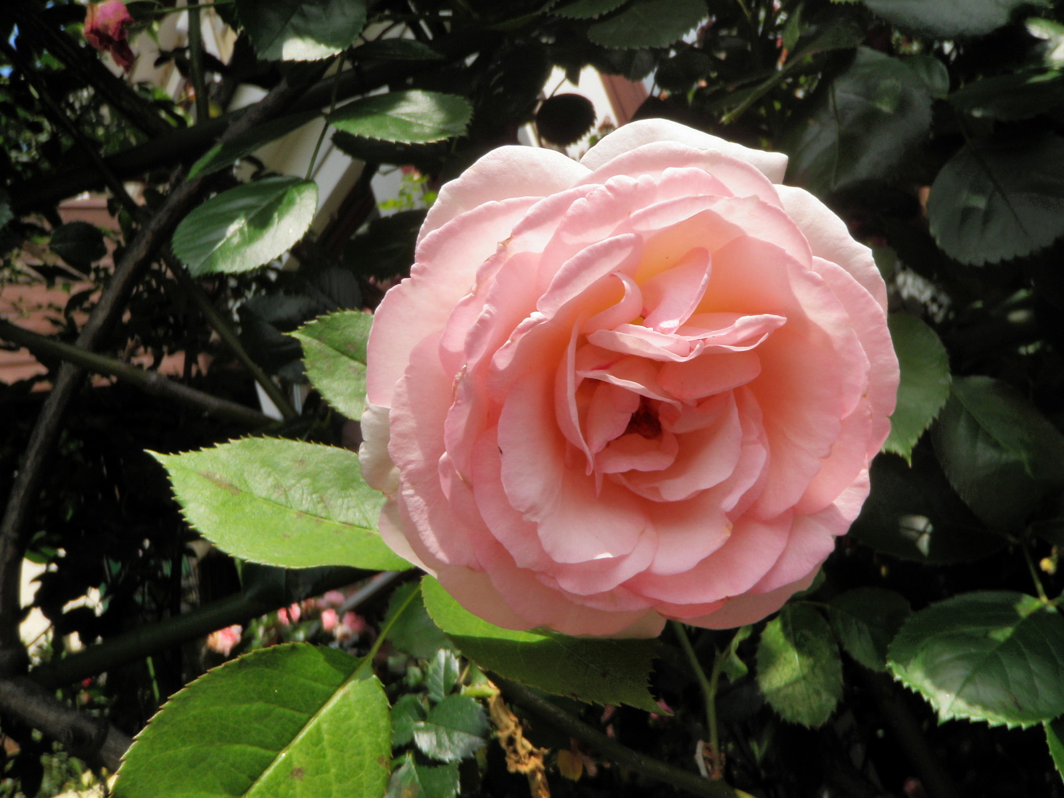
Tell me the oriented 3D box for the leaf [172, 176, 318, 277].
[{"bbox_3d":[-0.092,-0.057,0.360,0.050,0.007,0.034,-40,54,-23],"label":"leaf"}]

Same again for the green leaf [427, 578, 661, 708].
[{"bbox_3d":[0.005,0.060,0.275,0.066,0.042,0.012,29,-40,6],"label":"green leaf"}]

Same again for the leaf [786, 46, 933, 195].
[{"bbox_3d":[0.100,-0.086,0.338,0.041,0.055,0.009,16,-27,-1],"label":"leaf"}]

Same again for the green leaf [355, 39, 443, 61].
[{"bbox_3d":[-0.047,-0.123,0.393,0.034,0.006,0.022,-3,29,-27],"label":"green leaf"}]

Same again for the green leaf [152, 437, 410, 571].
[{"bbox_3d":[-0.060,0.026,0.270,0.070,0.040,0.013,20,-39,1],"label":"green leaf"}]

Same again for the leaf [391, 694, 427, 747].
[{"bbox_3d":[-0.045,0.116,0.400,0.021,0.017,0.005,-31,-29,-12],"label":"leaf"}]

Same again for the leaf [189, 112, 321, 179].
[{"bbox_3d":[-0.092,-0.084,0.367,0.049,0.007,0.027,-28,35,-6],"label":"leaf"}]

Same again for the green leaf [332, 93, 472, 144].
[{"bbox_3d":[-0.044,-0.093,0.367,0.047,0.030,0.007,3,-46,6],"label":"green leaf"}]

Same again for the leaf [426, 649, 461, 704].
[{"bbox_3d":[-0.032,0.101,0.400,0.013,0.022,0.005,2,-27,7],"label":"leaf"}]

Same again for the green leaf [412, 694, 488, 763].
[{"bbox_3d":[-0.026,0.105,0.352,0.024,0.023,0.006,7,-28,12],"label":"green leaf"}]

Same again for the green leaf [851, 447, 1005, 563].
[{"bbox_3d":[0.126,0.034,0.360,0.058,0.043,0.011,9,-30,5],"label":"green leaf"}]

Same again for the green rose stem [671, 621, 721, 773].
[{"bbox_3d":[0.045,0.082,0.305,0.009,0.043,0.008,-14,-2,0],"label":"green rose stem"}]

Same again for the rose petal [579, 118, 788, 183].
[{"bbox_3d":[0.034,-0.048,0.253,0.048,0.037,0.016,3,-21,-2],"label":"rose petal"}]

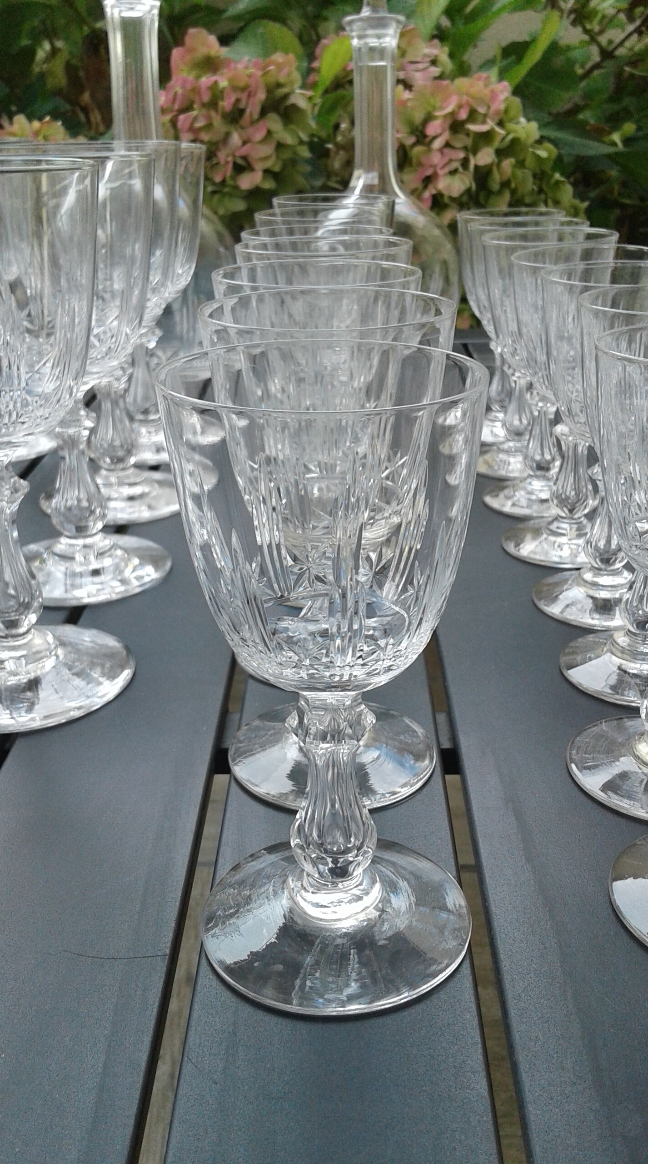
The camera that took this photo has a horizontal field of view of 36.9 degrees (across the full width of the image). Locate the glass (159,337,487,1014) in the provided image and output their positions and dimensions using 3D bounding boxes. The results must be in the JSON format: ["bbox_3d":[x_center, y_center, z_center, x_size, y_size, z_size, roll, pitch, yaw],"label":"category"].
[{"bbox_3d":[0.001,0.022,0.224,0.067,0.142,0.067,-1,26,0],"label":"glass"}]

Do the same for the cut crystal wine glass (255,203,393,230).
[{"bbox_3d":[0.002,-0.111,0.502,0.067,0.142,0.067,-1,26,0],"label":"cut crystal wine glass"}]

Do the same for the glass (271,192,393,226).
[{"bbox_3d":[0.007,-0.145,0.574,0.067,0.142,0.067,-1,26,0],"label":"glass"}]

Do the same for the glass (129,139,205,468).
[{"bbox_3d":[-0.111,-0.165,0.581,0.091,0.175,0.091,-1,26,0],"label":"glass"}]

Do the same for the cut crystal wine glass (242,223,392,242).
[{"bbox_3d":[-0.002,-0.087,0.453,0.067,0.142,0.067,-1,26,0],"label":"cut crystal wine glass"}]

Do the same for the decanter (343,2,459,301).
[{"bbox_3d":[0.041,-0.329,0.763,0.149,0.309,0.149,-1,26,0],"label":"decanter"}]

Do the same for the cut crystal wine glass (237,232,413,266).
[{"bbox_3d":[0.001,-0.061,0.399,0.067,0.142,0.067,-1,26,0],"label":"cut crystal wine glass"}]

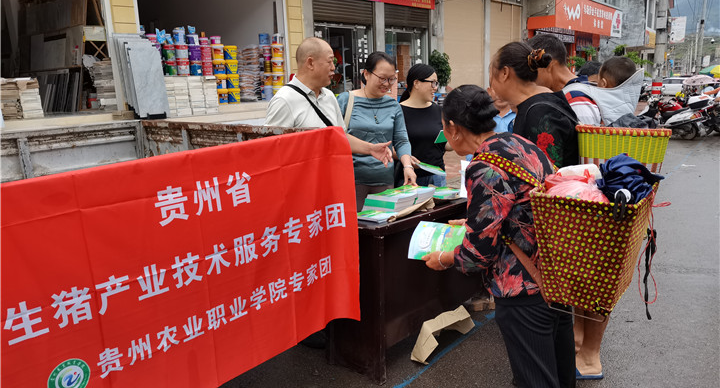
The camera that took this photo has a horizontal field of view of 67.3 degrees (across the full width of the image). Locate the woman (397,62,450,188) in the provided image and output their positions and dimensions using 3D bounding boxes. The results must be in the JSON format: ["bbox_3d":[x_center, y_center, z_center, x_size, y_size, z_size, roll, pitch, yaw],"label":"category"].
[{"bbox_3d":[0.400,-0.020,3.289,0.460,1.495,0.420,-12,15,-39],"label":"woman"}]

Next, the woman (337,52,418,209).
[{"bbox_3d":[0.112,0.040,2.901,0.480,1.560,0.420,-8,13,-24],"label":"woman"}]

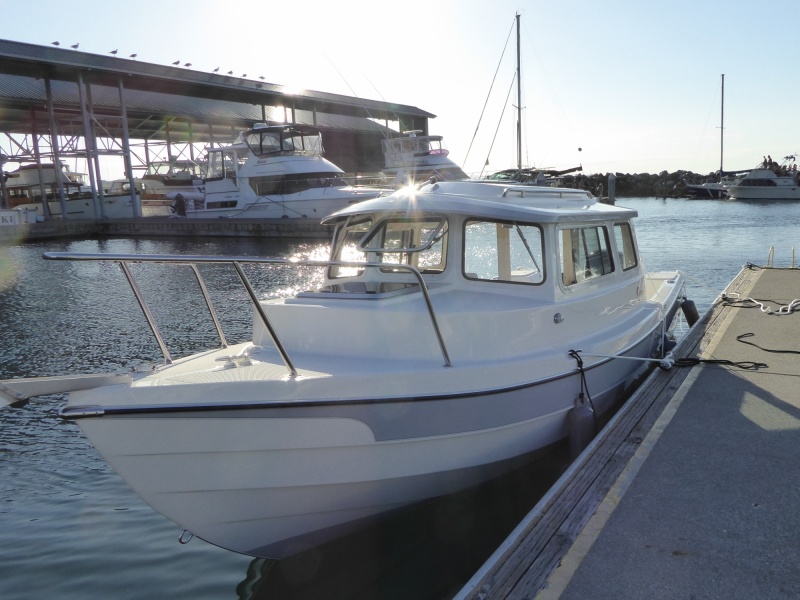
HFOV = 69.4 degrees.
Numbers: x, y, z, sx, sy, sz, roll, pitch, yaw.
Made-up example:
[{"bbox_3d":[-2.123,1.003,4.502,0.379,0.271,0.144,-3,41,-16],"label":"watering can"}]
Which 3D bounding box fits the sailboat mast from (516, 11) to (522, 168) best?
[{"bbox_3d":[8.676,-14.763,42.026,0.200,11.326,0.200,-3,11,0],"label":"sailboat mast"}]

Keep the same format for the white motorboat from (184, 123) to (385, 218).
[{"bbox_3d":[-6.133,-6.598,31.500,11.600,5.800,4.000,0,11,10],"label":"white motorboat"}]

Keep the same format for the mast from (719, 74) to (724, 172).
[{"bbox_3d":[33.976,-18.179,61.016,0.200,10.722,0.200,-4,11,0],"label":"mast"}]

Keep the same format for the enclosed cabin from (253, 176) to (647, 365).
[{"bbox_3d":[0.408,-0.354,4.737,2.147,1.320,3.792,4,12,35],"label":"enclosed cabin"}]

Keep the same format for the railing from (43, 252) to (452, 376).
[{"bbox_3d":[-0.915,0.087,2.926,1.852,0.808,1.517,4,12,35],"label":"railing"}]

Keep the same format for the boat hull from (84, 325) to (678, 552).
[{"bbox_3d":[0.576,0.600,5.068,2.413,1.478,6.501,4,12,35],"label":"boat hull"}]

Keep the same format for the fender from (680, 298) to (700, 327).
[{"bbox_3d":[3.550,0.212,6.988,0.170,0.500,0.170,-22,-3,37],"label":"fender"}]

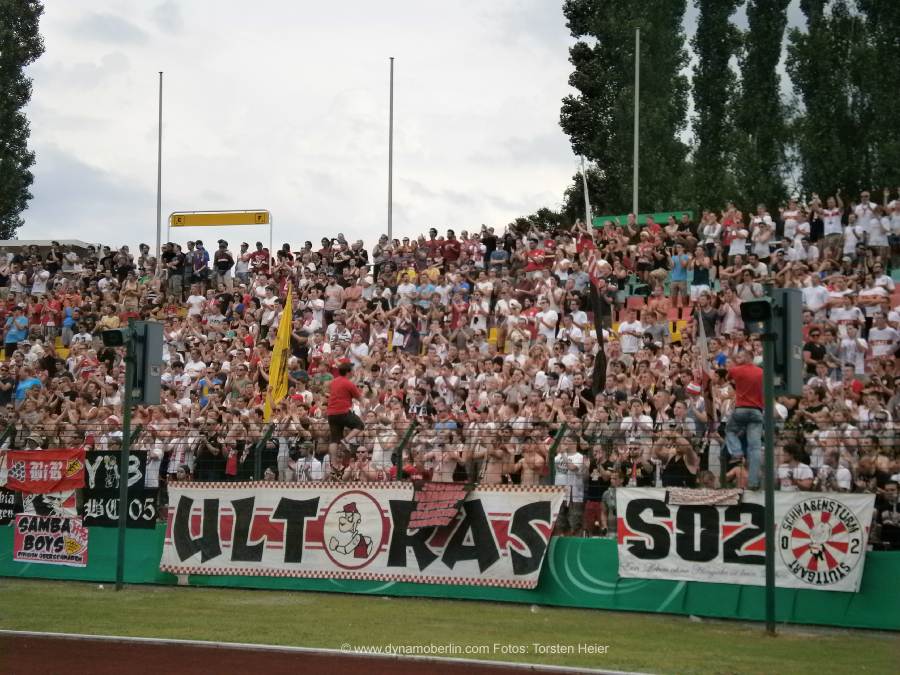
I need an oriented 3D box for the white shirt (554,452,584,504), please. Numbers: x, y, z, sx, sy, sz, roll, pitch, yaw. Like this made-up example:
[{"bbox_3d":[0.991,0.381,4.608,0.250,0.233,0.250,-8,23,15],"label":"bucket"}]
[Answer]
[{"bbox_3d":[1.685,1.974,22.000,0.480,0.680,0.300,-1,-4,14],"label":"white shirt"}]

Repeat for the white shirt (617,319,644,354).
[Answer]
[{"bbox_3d":[3.374,0.000,29.000,0.500,0.650,0.300,0,-4,12],"label":"white shirt"}]

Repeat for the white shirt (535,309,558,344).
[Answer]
[{"bbox_3d":[1.998,-0.238,32.300,0.500,0.720,0.300,-3,-6,35],"label":"white shirt"}]

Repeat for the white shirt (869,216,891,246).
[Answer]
[{"bbox_3d":[9.086,-2.242,33.000,0.500,0.660,0.300,-1,-4,20],"label":"white shirt"}]

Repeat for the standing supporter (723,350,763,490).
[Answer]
[{"bbox_3d":[3.806,1.080,20.300,0.540,1.800,0.450,0,-4,10],"label":"standing supporter"}]

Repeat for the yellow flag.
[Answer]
[{"bbox_3d":[-2.787,0.258,25.200,0.500,2.150,0.300,-1,-4,20],"label":"yellow flag"}]

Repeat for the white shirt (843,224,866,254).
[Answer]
[{"bbox_3d":[9.116,-2.211,35.200,0.500,0.670,0.300,-3,-6,38],"label":"white shirt"}]

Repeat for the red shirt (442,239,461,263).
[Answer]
[{"bbox_3d":[0.040,-2.328,41.500,0.500,0.660,0.300,-1,-5,18],"label":"red shirt"}]

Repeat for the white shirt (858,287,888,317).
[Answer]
[{"bbox_3d":[7.628,-0.648,28.100,0.520,0.620,0.320,-1,-4,20],"label":"white shirt"}]

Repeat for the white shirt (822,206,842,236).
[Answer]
[{"bbox_3d":[9.146,-2.786,37.300,0.500,0.690,0.300,-1,-5,22],"label":"white shirt"}]

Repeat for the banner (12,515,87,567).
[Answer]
[{"bbox_3d":[-6.325,3.214,24.700,1.380,0.760,0.050,-2,-9,24],"label":"banner"}]

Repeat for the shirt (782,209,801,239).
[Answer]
[{"bbox_3d":[7.509,-2.507,34.300,0.460,0.660,0.300,-1,-4,20],"label":"shirt"}]

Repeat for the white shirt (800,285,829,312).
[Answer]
[{"bbox_3d":[6.683,-0.678,28.600,0.500,0.640,0.300,-1,-4,18],"label":"white shirt"}]

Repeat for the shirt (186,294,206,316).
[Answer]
[{"bbox_3d":[-6.500,-0.782,40.000,0.520,0.660,0.300,0,-5,12],"label":"shirt"}]

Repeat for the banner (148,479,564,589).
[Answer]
[{"bbox_3d":[-1.506,2.822,22.638,6.500,1.400,0.080,-2,-17,26],"label":"banner"}]

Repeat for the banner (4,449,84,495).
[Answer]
[{"bbox_3d":[-6.482,2.139,25.000,1.530,0.680,0.060,-2,-7,24],"label":"banner"}]

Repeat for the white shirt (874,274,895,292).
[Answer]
[{"bbox_3d":[8.012,-0.883,28.700,0.500,0.650,0.300,-1,-4,21],"label":"white shirt"}]

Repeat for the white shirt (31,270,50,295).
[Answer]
[{"bbox_3d":[-11.812,-1.587,45.000,0.520,0.690,0.310,-1,-5,14],"label":"white shirt"}]

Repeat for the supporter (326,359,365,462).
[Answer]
[{"bbox_3d":[-1.554,1.219,23.200,0.500,1.680,0.520,-3,-5,40],"label":"supporter"}]

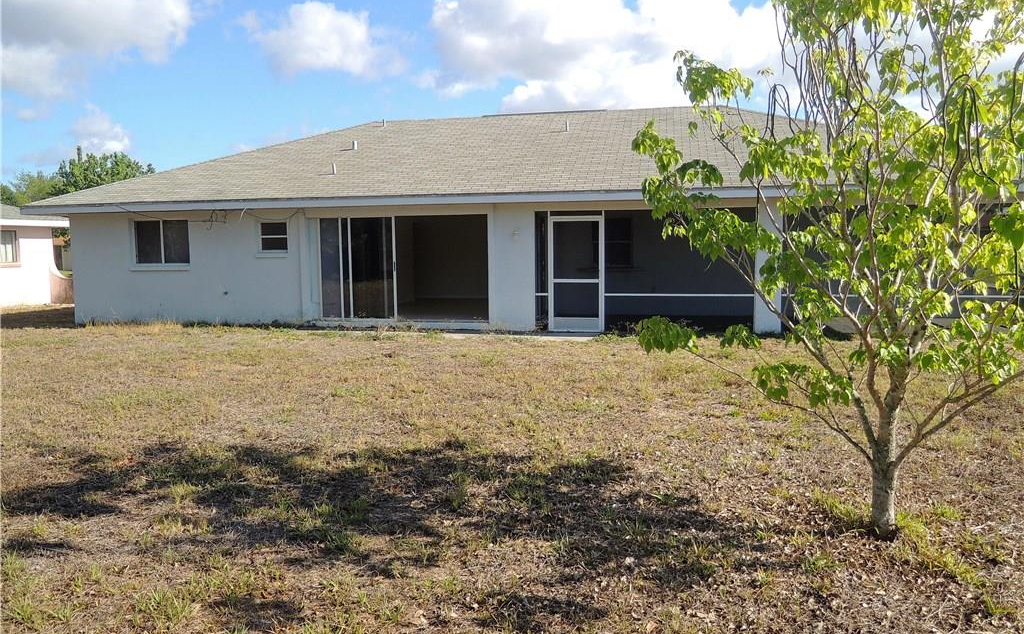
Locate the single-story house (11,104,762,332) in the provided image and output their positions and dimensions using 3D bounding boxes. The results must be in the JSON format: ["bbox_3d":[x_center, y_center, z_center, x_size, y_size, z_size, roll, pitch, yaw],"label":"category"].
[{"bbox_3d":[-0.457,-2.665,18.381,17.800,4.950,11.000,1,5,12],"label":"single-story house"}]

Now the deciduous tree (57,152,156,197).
[{"bbox_3d":[-20.660,-5.000,36.000,5.400,6.800,5.400,1,5,12],"label":"deciduous tree"}]

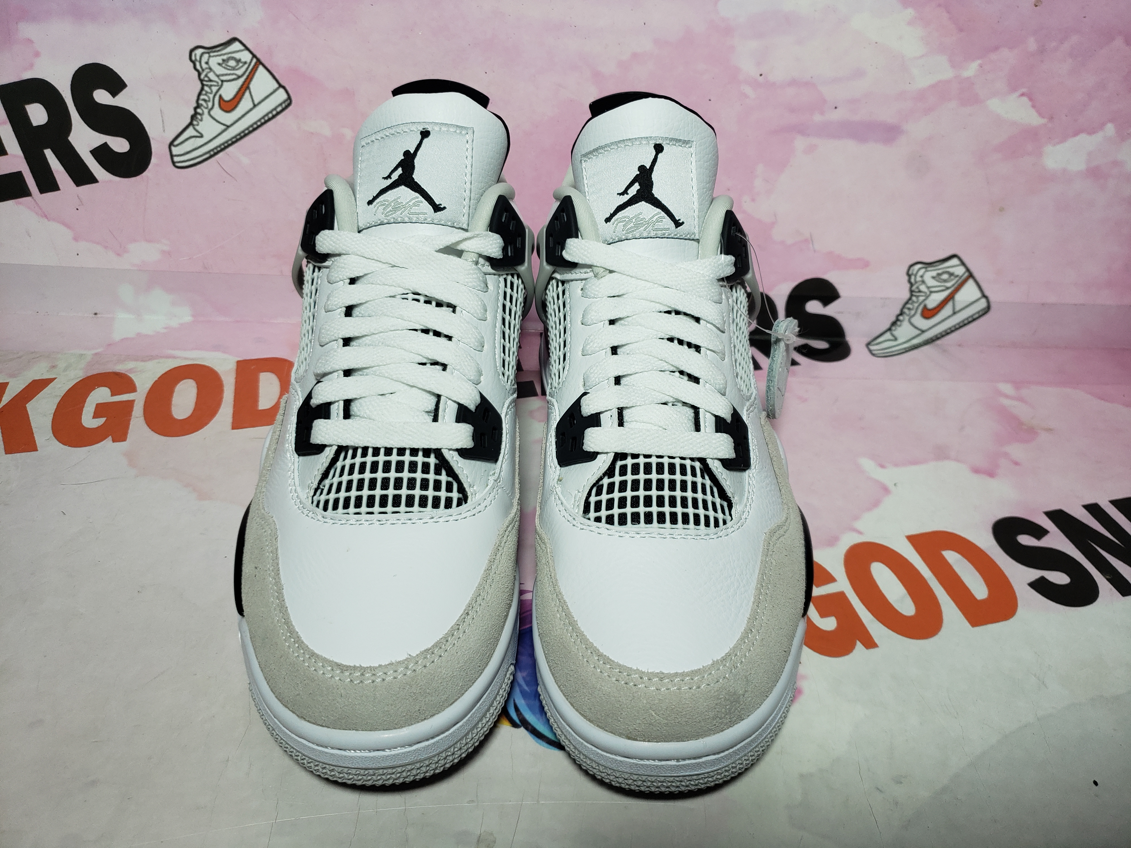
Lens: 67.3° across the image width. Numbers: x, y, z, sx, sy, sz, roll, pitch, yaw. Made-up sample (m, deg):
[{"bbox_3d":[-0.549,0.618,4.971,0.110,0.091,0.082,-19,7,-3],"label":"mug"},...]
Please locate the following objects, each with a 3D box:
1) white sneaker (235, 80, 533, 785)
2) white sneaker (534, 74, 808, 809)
[{"bbox_3d":[-0.063,-0.033,0.327,0.105,0.160,0.290,3,41,-5],"label":"white sneaker"},{"bbox_3d":[0.042,-0.027,0.336,0.105,0.160,0.290,3,41,-5],"label":"white sneaker"}]

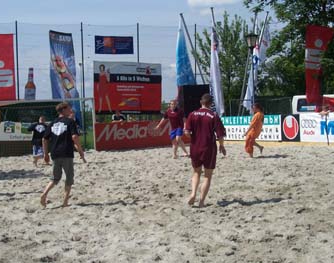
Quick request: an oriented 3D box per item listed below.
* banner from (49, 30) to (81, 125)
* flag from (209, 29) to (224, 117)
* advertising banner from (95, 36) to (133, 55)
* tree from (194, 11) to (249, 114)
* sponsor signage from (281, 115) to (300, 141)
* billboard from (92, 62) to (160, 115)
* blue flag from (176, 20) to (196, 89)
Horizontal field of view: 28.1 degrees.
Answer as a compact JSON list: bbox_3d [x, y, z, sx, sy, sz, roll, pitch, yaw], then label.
[{"bbox_3d":[-4.005,-2.056,26.400,1.120,3.850,0.330,-2,2,-25],"label":"banner"},{"bbox_3d":[2.185,-2.654,29.300,0.650,3.900,0.350,-2,2,-12],"label":"flag"},{"bbox_3d":[-2.138,-3.511,27.200,1.650,0.730,0.050,-2,2,-18],"label":"advertising banner"},{"bbox_3d":[3.056,-3.167,37.940,3.300,6.800,3.200,-1,2,0],"label":"tree"},{"bbox_3d":[4.997,-0.125,27.000,0.060,1.100,1.080,-3,2,-34],"label":"sponsor signage"},{"bbox_3d":[-1.532,-1.730,26.500,2.970,2.020,0.100,-2,2,-31],"label":"billboard"},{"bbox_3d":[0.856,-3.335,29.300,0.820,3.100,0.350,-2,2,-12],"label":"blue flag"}]

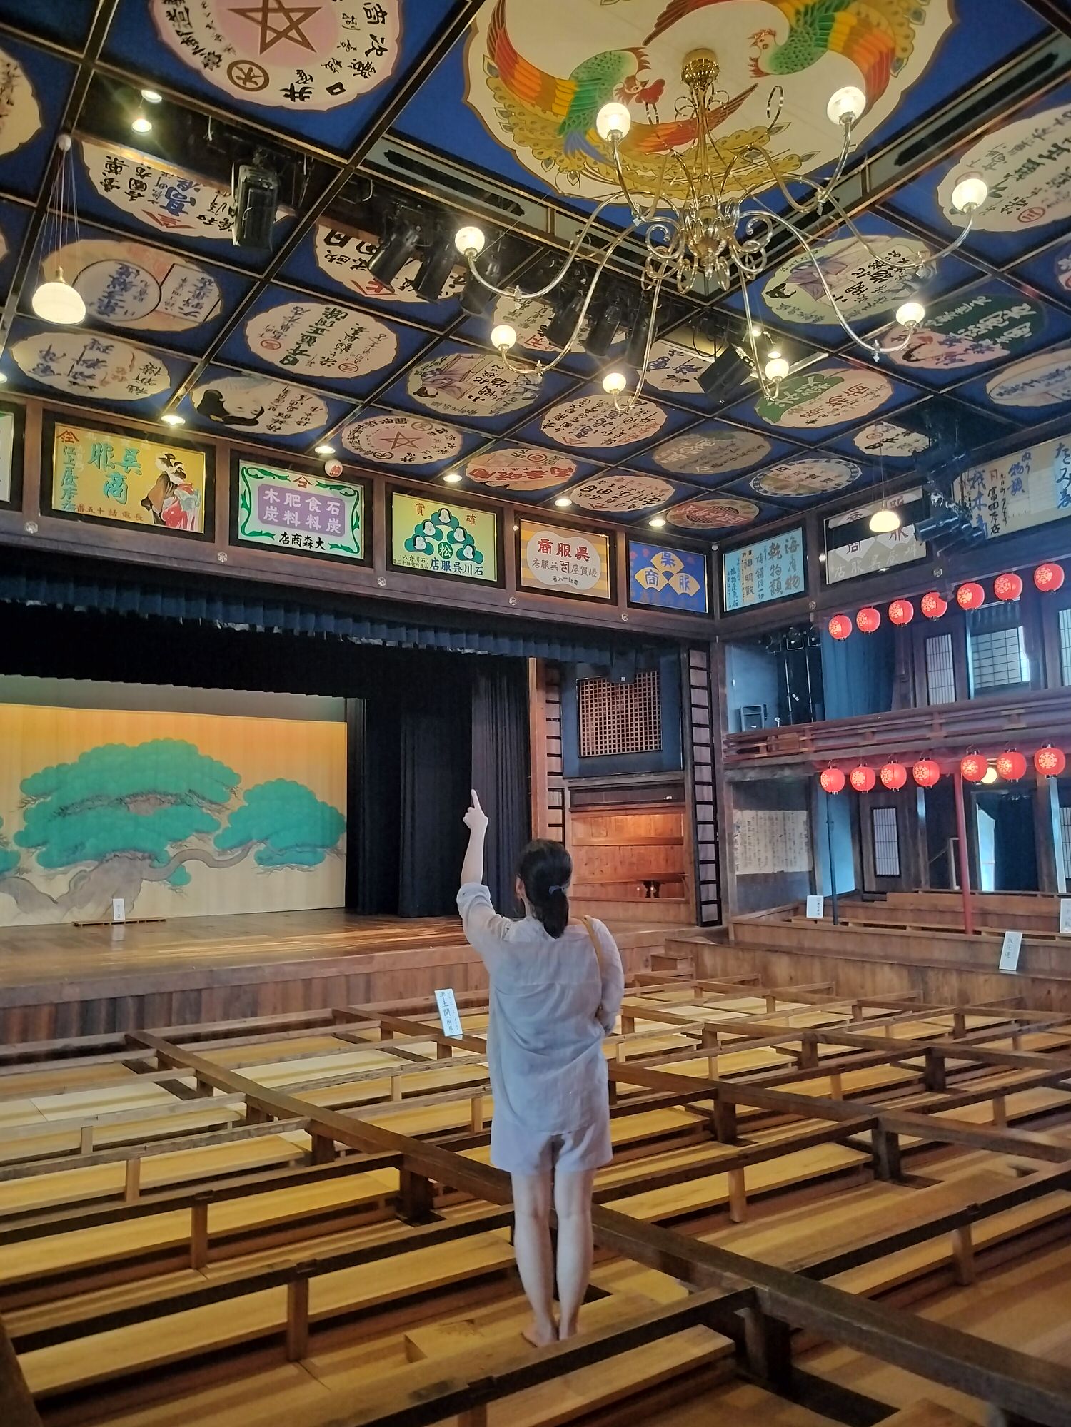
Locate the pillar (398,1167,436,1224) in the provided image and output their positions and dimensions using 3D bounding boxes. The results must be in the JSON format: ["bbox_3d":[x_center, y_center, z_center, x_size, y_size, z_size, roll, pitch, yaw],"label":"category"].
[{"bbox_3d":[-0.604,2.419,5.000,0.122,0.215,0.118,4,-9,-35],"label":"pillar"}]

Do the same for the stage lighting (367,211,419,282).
[{"bbox_3d":[-1.034,-3.406,7.310,0.230,0.420,0.220,45,19,30],"label":"stage lighting"}]

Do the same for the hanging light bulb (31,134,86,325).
[{"bbox_3d":[-2.889,-2.989,6.046,0.310,1.170,0.310,4,-9,-35],"label":"hanging light bulb"}]

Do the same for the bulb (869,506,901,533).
[{"bbox_3d":[3.672,-2.036,10.412,0.300,0.260,0.300,-1,-7,0],"label":"bulb"}]

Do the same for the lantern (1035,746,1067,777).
[{"bbox_3d":[5.515,0.517,10.594,0.310,0.350,0.310,-8,-10,43],"label":"lantern"}]

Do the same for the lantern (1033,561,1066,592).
[{"bbox_3d":[5.407,-1.443,10.415,0.285,0.335,0.285,6,-10,-41],"label":"lantern"}]

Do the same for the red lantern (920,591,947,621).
[{"bbox_3d":[4.642,-1.267,11.534,0.285,0.335,0.285,6,-10,-42],"label":"red lantern"}]

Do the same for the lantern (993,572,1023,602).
[{"bbox_3d":[5.155,-1.385,10.784,0.285,0.335,0.285,6,-10,-40],"label":"lantern"}]

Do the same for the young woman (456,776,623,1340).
[{"bbox_3d":[0.023,1.134,3.433,0.529,1.759,0.510,1,-8,-15],"label":"young woman"}]

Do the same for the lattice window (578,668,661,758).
[{"bbox_3d":[1.248,0.015,14.878,1.520,1.200,0.060,-7,-10,40],"label":"lattice window"}]

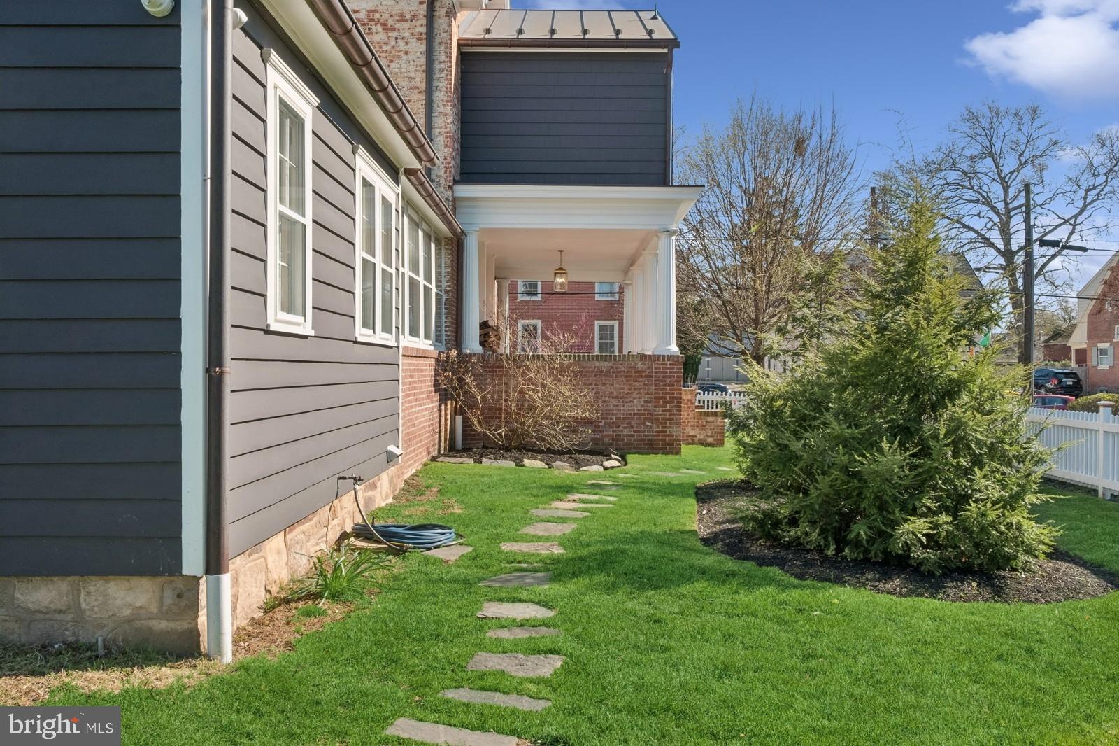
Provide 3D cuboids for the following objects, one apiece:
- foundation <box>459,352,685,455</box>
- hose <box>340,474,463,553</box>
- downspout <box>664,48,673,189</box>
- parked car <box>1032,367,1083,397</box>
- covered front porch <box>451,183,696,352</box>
[{"bbox_3d":[0.170,0.480,18.200,3.450,1.520,8.200,0,0,0],"label":"foundation"},{"bbox_3d":[-1.200,1.055,7.100,0.930,0.500,0.800,0,0,0],"label":"hose"},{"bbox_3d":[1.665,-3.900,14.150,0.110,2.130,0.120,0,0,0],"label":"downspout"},{"bbox_3d":[28.500,0.620,55.200,1.920,1.740,4.800,0,0,-13],"label":"parked car"},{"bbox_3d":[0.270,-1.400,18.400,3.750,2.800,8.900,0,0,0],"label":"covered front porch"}]

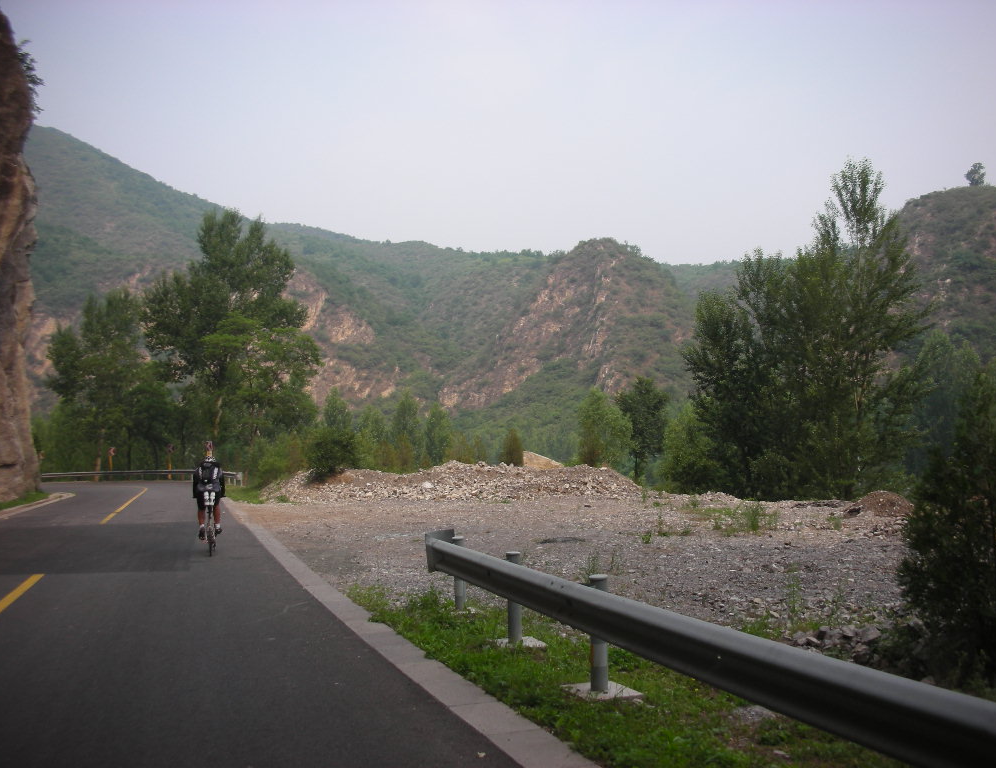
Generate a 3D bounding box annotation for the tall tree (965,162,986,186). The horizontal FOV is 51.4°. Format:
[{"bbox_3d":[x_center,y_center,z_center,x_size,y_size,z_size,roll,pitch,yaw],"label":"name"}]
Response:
[{"bbox_3d":[147.576,-64.593,320.000,6.799,7.726,6.799,-2,-5,25],"label":"tall tree"}]

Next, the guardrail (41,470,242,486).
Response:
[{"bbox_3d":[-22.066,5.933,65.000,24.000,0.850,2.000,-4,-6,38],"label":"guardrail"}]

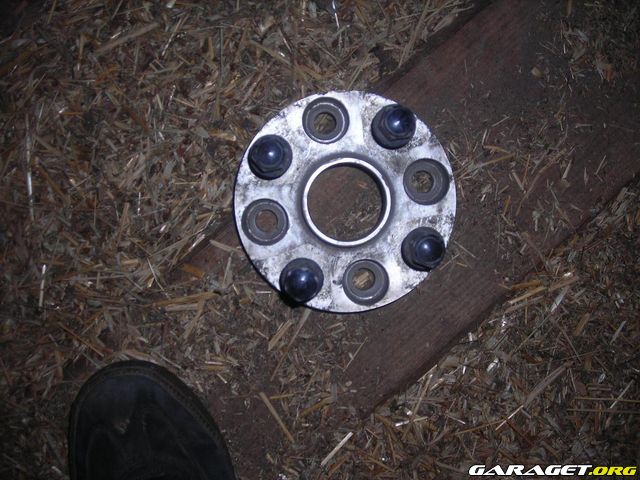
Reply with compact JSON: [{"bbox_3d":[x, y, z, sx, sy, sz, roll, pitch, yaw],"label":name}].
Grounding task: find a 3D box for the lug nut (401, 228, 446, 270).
[{"bbox_3d":[0.066,0.006,0.432,0.027,0.034,0.027,0,91,-2],"label":"lug nut"}]

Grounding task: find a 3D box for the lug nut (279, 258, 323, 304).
[{"bbox_3d":[-0.011,0.025,0.429,0.027,0.034,0.027,0,91,-2],"label":"lug nut"}]

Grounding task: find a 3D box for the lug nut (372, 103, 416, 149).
[{"bbox_3d":[0.047,-0.071,0.429,0.027,0.034,0.027,0,91,-2],"label":"lug nut"}]

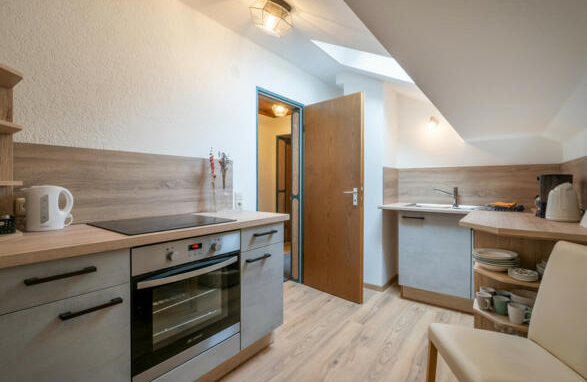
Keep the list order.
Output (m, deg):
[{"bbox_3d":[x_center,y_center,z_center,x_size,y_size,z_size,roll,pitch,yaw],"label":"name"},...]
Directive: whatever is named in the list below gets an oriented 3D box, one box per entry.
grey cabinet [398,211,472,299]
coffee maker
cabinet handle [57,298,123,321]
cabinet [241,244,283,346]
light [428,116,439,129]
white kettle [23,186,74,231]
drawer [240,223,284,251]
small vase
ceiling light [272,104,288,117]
[{"bbox_3d":[1.469,0.585,2.760,0.600,0.730,0.550,0,1,37],"label":"grey cabinet"},{"bbox_3d":[1.790,0.040,1.876,0.195,0.295,0.165,0,1,37],"label":"coffee maker"},{"bbox_3d":[-0.749,0.438,1.013,0.032,0.017,0.192,0,1,37],"label":"cabinet handle"},{"bbox_3d":[-0.356,0.659,1.903,0.420,0.585,0.400,0,1,37],"label":"cabinet"},{"bbox_3d":[1.545,-0.774,2.999,0.110,0.150,0.120,0,1,37],"label":"light"},{"bbox_3d":[-1.233,0.083,1.360,0.150,0.222,0.200,0,1,37],"label":"white kettle"},{"bbox_3d":[-0.356,0.298,1.901,0.420,0.135,0.400,0,1,37],"label":"drawer"},{"bbox_3d":[-0.656,0.067,2.227,0.055,0.240,0.055,0,1,37],"label":"small vase"},{"bbox_3d":[-0.204,-1.256,4.250,0.270,0.170,0.270,0,1,37],"label":"ceiling light"}]

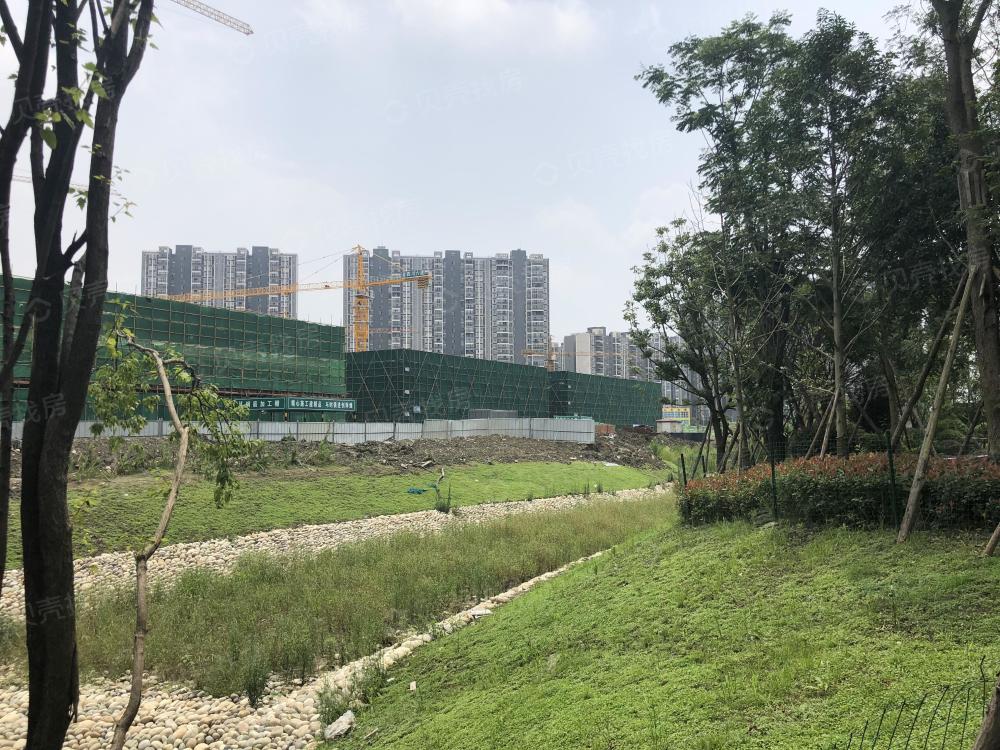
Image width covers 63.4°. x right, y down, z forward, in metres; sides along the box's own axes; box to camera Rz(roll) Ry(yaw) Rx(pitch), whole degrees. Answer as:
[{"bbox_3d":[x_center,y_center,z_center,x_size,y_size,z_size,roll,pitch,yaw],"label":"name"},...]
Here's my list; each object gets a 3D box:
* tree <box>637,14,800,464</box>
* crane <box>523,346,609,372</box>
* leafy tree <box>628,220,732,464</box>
[{"bbox_3d":[4.666,-2.854,17.273,3.450,9.950,3.300,-1,-3,15],"label":"tree"},{"bbox_3d":[21.040,1.710,230.000,30.000,25.000,2.500,1,-3,-11],"label":"crane"},{"bbox_3d":[3.869,-0.575,17.150,2.350,5.470,2.300,-1,-3,13],"label":"leafy tree"}]

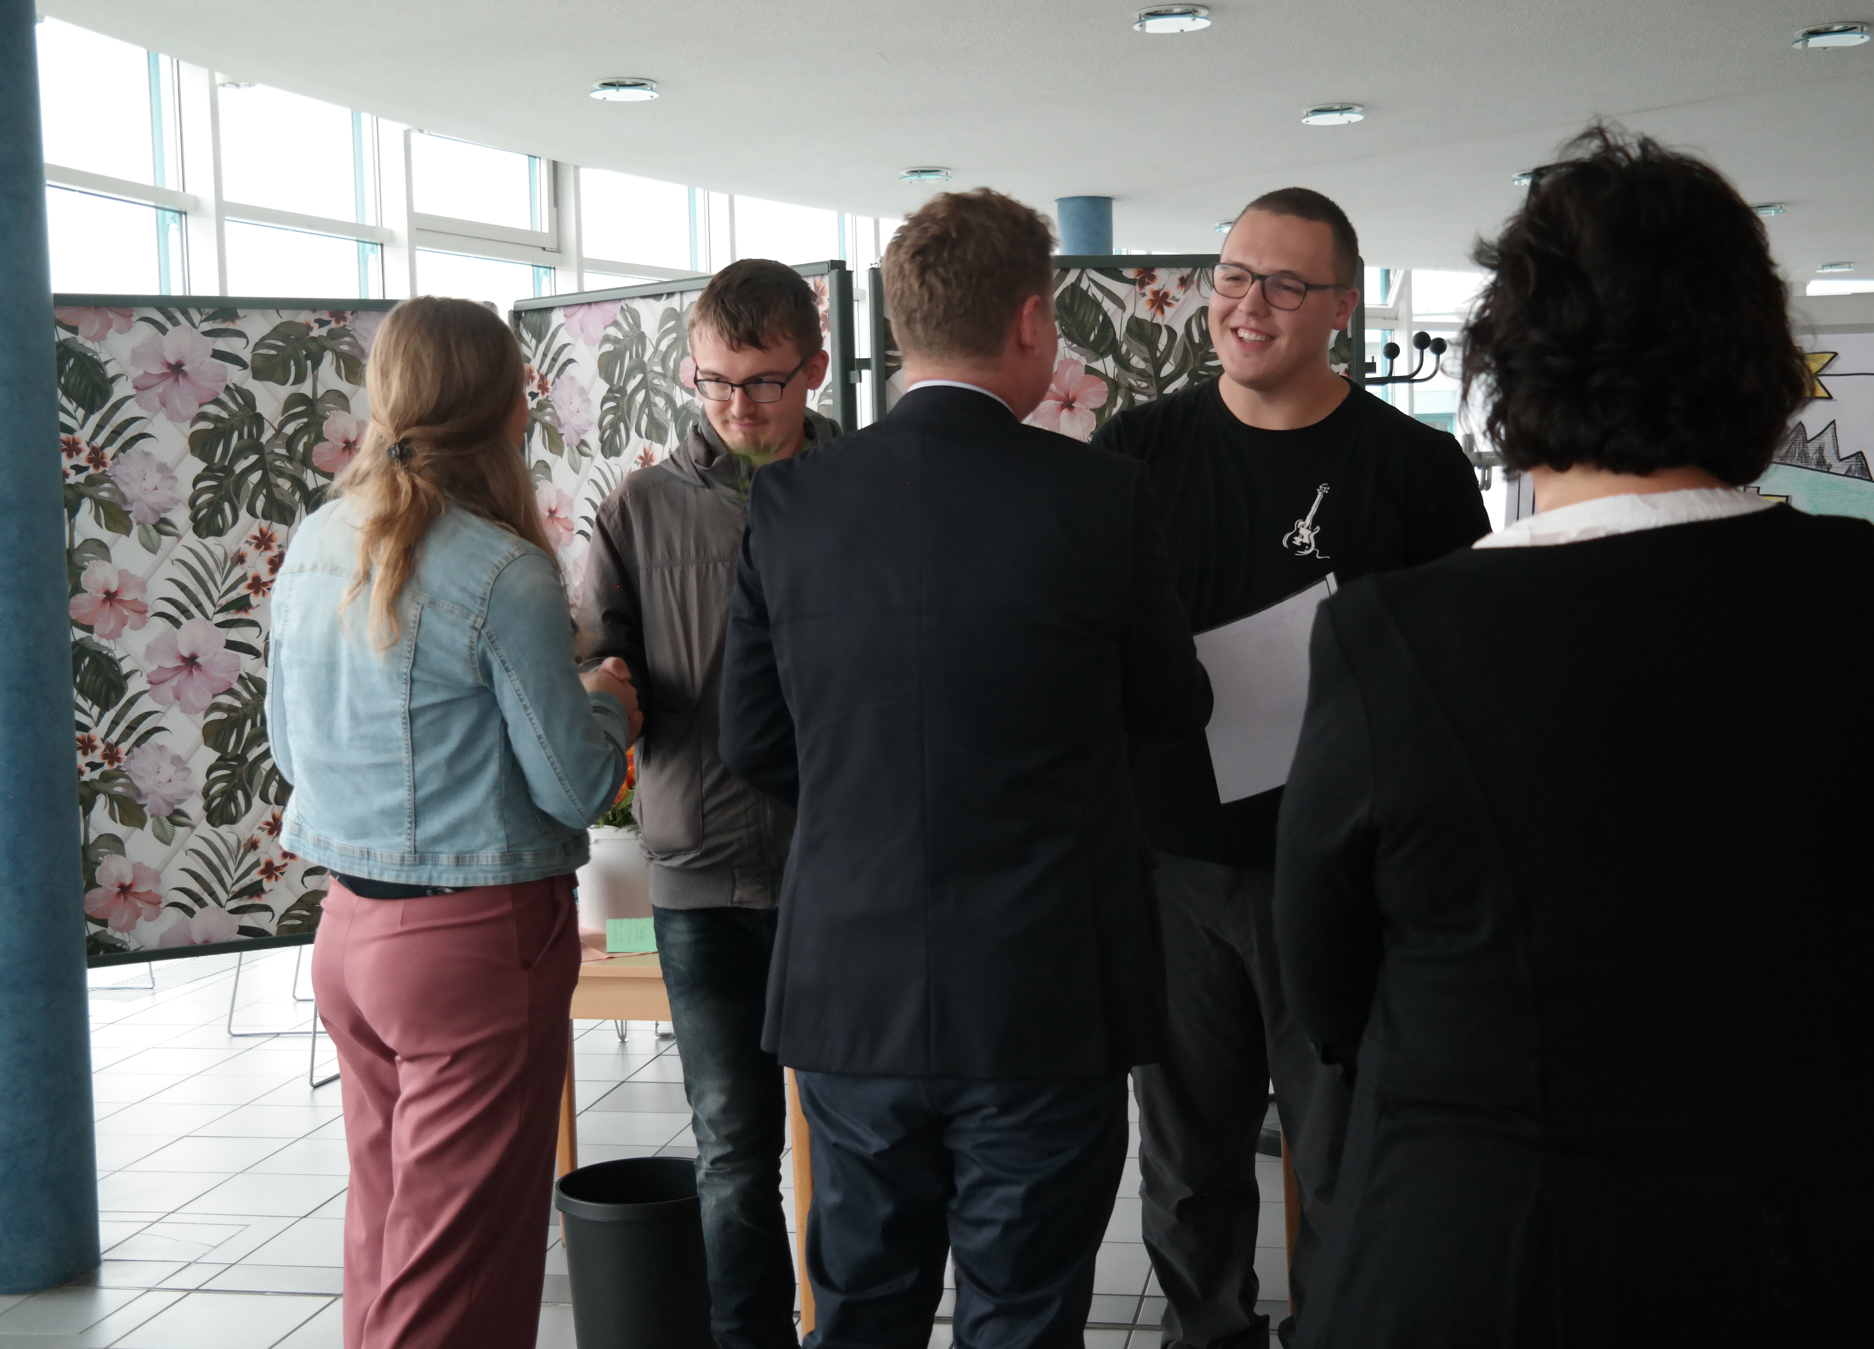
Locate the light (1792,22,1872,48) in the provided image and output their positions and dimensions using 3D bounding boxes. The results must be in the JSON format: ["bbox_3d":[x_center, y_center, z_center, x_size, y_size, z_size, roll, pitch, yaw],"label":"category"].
[{"bbox_3d":[3.068,-2.187,7.900,0.247,0.045,0.247,-1,4,11],"label":"light"}]

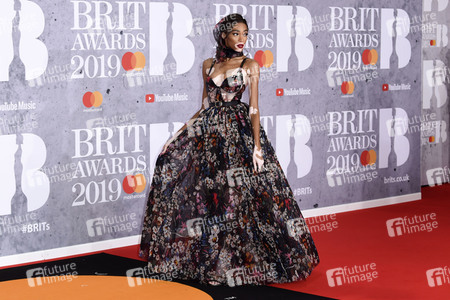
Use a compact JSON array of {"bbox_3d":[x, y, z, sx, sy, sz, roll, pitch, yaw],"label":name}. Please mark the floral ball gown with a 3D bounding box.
[{"bbox_3d":[0.025,0.147,6.974,1.200,1.530,1.000,3,7,25],"label":"floral ball gown"}]

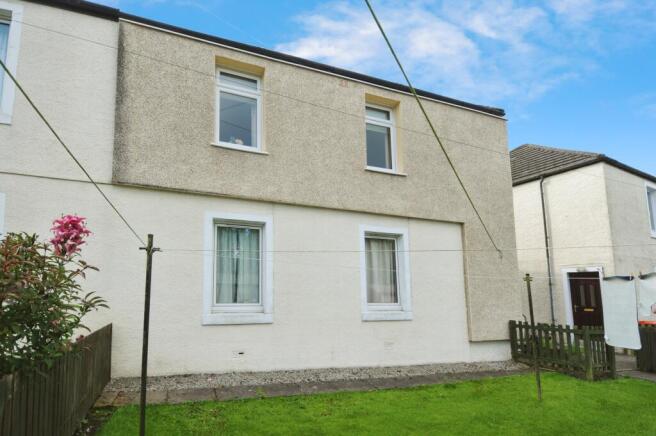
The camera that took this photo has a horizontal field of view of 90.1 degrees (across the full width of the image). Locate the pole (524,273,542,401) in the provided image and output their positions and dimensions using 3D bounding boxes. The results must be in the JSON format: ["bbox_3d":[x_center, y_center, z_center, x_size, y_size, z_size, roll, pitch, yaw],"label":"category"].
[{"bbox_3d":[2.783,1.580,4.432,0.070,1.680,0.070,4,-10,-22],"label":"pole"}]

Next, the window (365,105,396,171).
[{"bbox_3d":[1.069,-1.629,6.837,0.740,1.376,0.100,4,-10,-22],"label":"window"}]

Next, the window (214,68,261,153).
[{"bbox_3d":[-1.571,-1.879,5.754,0.740,1.388,0.100,4,-10,-22],"label":"window"}]

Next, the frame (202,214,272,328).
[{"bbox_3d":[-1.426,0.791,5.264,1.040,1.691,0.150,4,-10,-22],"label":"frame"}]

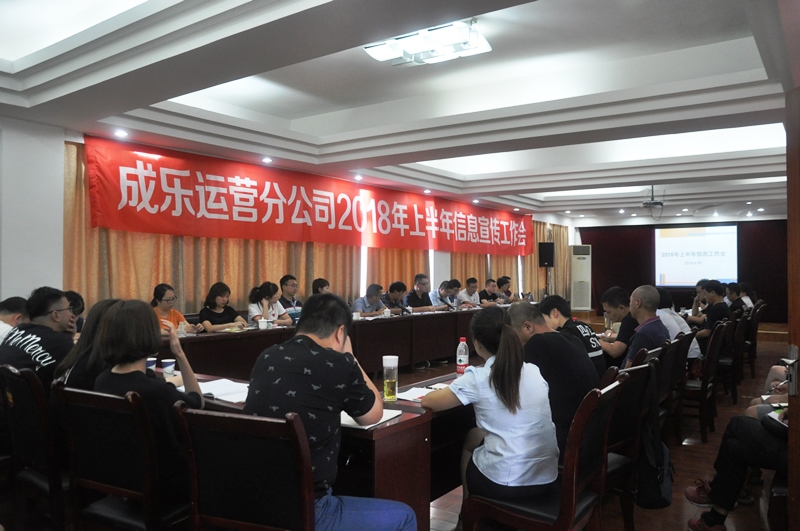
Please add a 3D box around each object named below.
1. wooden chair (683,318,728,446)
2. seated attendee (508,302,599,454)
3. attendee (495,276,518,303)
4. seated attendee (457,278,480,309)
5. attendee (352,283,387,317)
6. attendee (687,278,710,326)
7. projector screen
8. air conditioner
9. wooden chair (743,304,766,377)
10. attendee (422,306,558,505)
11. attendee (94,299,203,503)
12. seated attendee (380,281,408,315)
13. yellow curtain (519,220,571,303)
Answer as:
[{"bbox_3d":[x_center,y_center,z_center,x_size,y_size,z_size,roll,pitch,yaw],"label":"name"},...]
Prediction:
[{"bbox_3d":[2.447,0.953,5.107,0.540,0.965,0.450,1,0,37],"label":"wooden chair"},{"bbox_3d":[0.663,0.823,3.200,0.800,1.260,0.560,1,0,40],"label":"seated attendee"},{"bbox_3d":[2.079,0.864,11.552,0.780,1.240,0.530,1,0,29],"label":"attendee"},{"bbox_3d":[1.345,0.847,10.565,0.780,1.240,0.570,1,0,37],"label":"seated attendee"},{"bbox_3d":[-0.267,0.840,8.128,0.800,1.190,0.540,1,0,32],"label":"attendee"},{"bbox_3d":[3.638,0.804,7.131,0.750,1.280,0.520,1,0,37],"label":"attendee"},{"bbox_3d":[7.523,-0.219,15.253,1.960,1.600,0.060,1,0,37],"label":"projector screen"},{"bbox_3d":[5.053,0.349,16.672,0.550,1.800,0.380,1,0,23],"label":"air conditioner"},{"bbox_3d":[4.544,0.970,7.965,0.540,0.965,0.450,1,0,37],"label":"wooden chair"},{"bbox_3d":[0.373,0.820,2.830,0.540,1.260,0.800,1,0,-38],"label":"attendee"},{"bbox_3d":[-1.011,0.770,2.596,0.490,1.260,0.680,1,0,37],"label":"attendee"},{"bbox_3d":[-0.011,0.838,8.535,0.780,1.200,0.520,1,0,32],"label":"seated attendee"},{"bbox_3d":[3.465,0.171,14.259,0.180,2.340,2.800,1,0,37],"label":"yellow curtain"}]

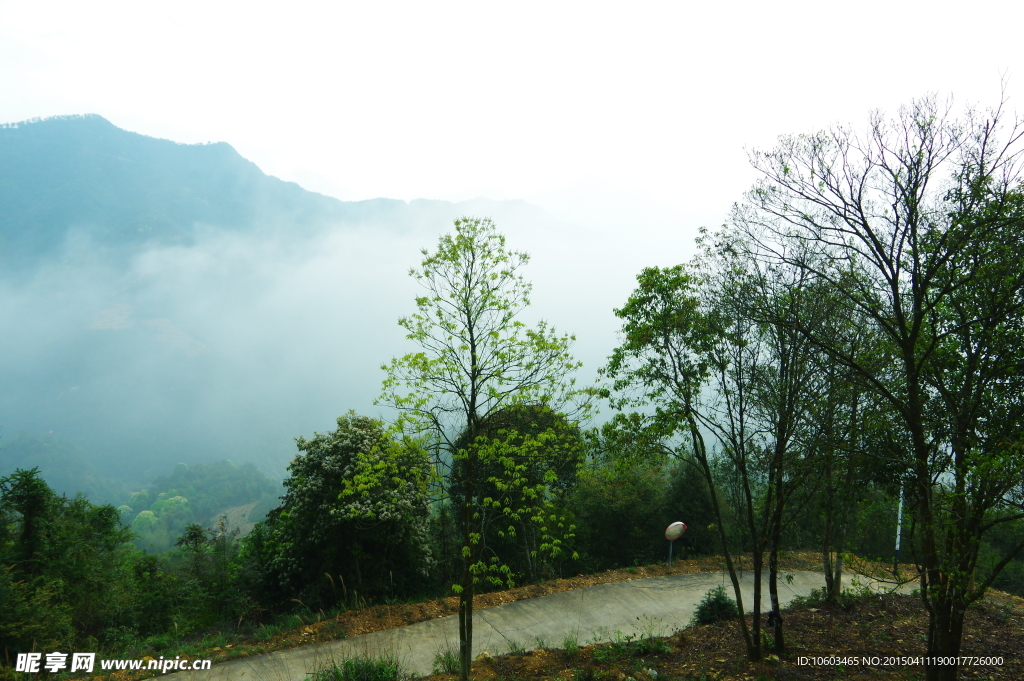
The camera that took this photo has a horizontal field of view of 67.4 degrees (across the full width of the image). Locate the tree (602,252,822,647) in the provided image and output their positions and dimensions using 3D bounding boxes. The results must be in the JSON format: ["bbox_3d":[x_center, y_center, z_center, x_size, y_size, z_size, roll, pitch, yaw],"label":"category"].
[{"bbox_3d":[4.280,2.360,16.300,4.500,8.600,4.000,0,4,0],"label":"tree"}]

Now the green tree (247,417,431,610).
[{"bbox_3d":[-4.440,4.430,20.000,4.600,5.000,4.300,0,4,0],"label":"green tree"}]

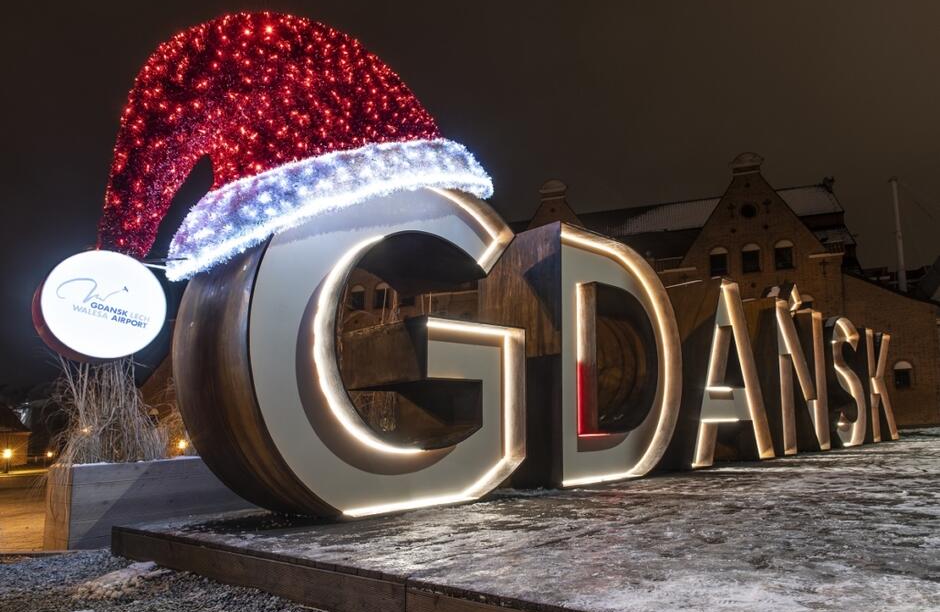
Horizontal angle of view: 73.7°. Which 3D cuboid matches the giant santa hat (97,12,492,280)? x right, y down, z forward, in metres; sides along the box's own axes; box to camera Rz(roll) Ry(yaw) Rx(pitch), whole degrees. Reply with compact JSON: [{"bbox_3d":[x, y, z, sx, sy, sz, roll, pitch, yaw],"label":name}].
[{"bbox_3d":[-1.265,-1.180,4.934,2.850,2.000,1.400,8,-12,-44],"label":"giant santa hat"}]

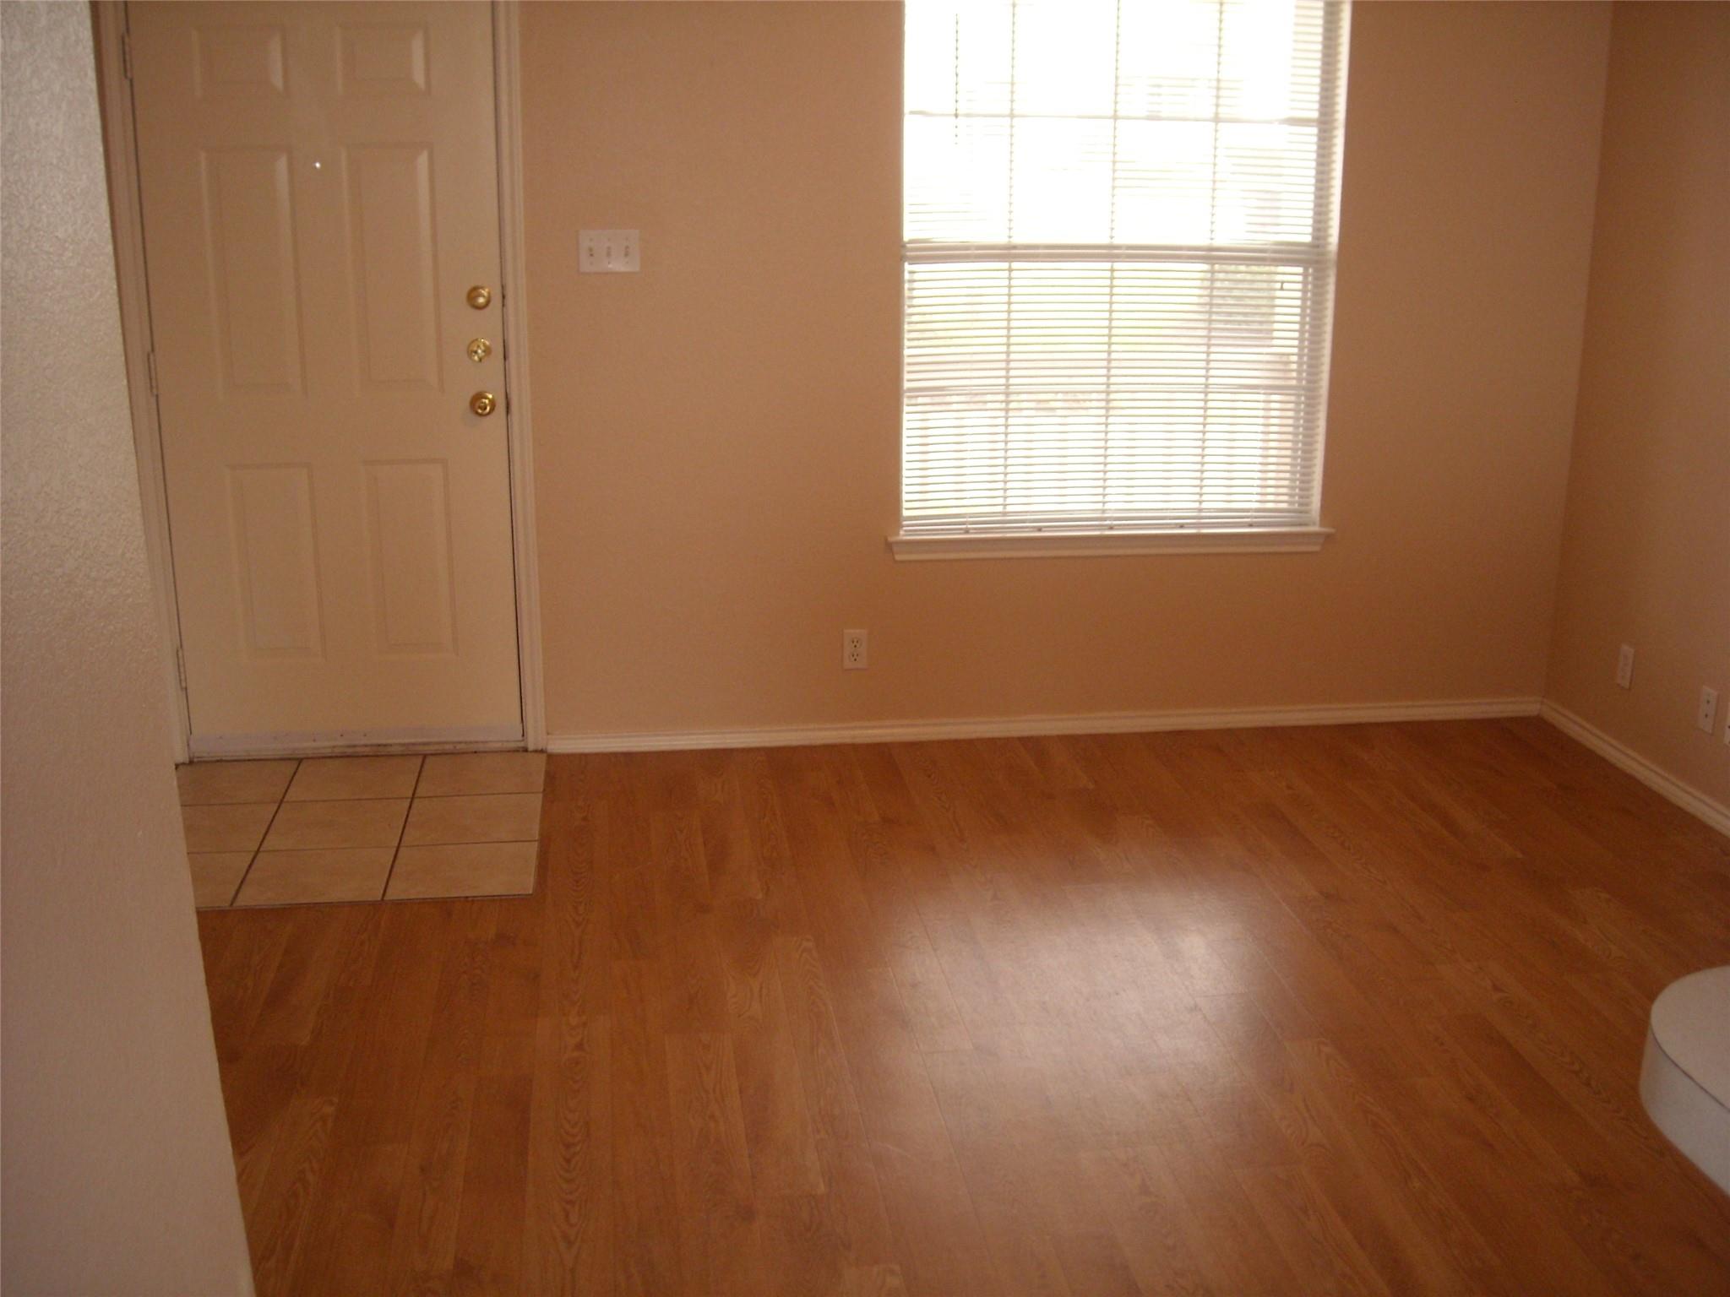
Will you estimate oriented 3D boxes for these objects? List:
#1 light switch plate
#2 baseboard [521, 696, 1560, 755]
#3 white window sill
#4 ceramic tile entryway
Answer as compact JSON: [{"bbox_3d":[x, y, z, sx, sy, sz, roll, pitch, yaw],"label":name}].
[{"bbox_3d":[-0.653,-1.018,4.485,0.160,0.114,0.010,-2,17,-7],"label":"light switch plate"},{"bbox_3d":[0.577,0.221,5.023,2.940,0.062,0.015,-2,17,-7],"label":"baseboard"},{"bbox_3d":[0.697,-0.299,4.910,1.295,0.067,0.090,-2,17,-7],"label":"white window sill"},{"bbox_3d":[-1.315,0.438,4.359,1.020,0.015,0.975,-2,17,-7],"label":"ceramic tile entryway"}]

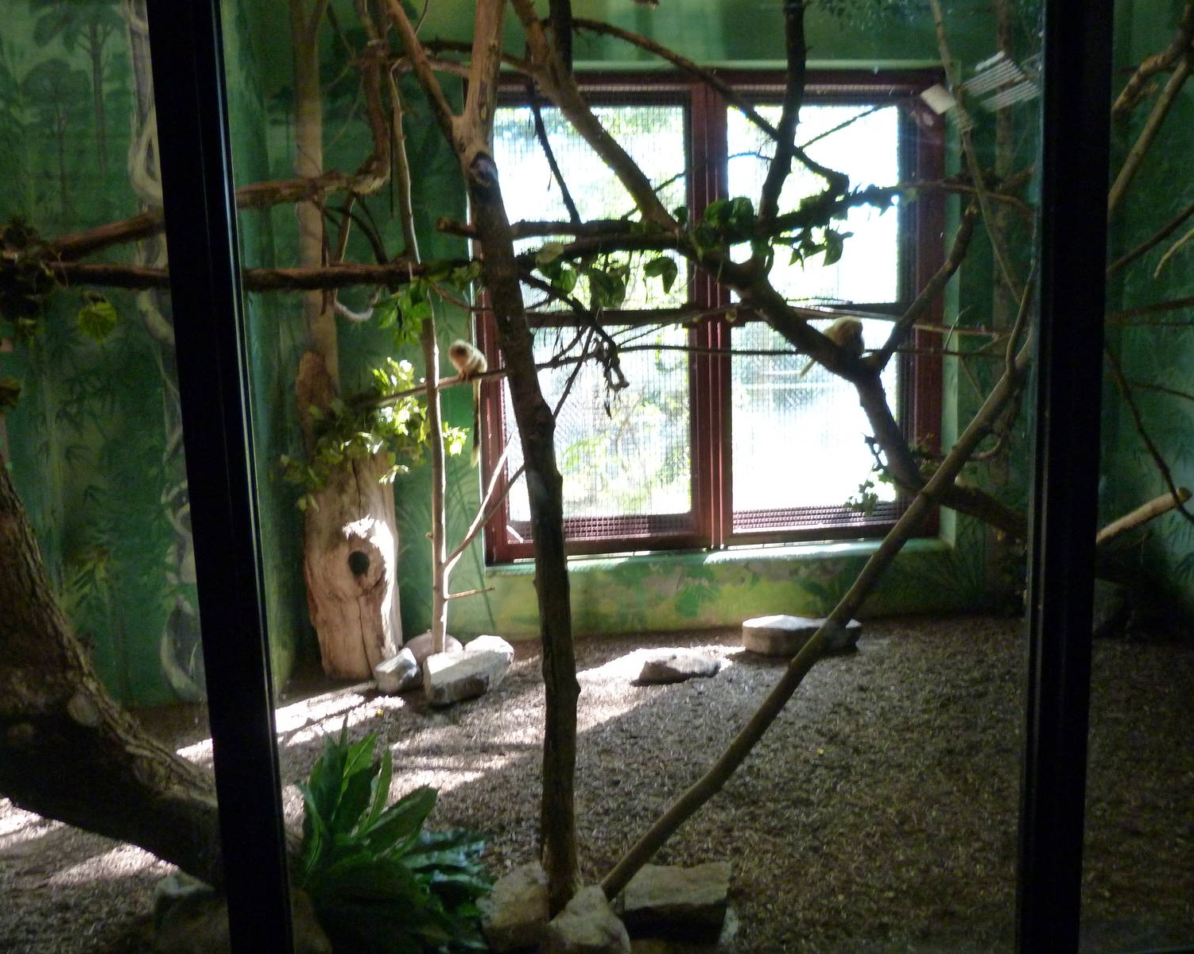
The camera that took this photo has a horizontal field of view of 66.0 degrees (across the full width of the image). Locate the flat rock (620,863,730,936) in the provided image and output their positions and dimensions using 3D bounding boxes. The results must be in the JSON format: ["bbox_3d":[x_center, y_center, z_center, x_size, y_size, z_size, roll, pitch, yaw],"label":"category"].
[{"bbox_3d":[0.189,1.015,2.211,0.230,0.075,0.180,-2,6,0],"label":"flat rock"}]

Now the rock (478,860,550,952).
[{"bbox_3d":[-0.202,1.007,2.168,0.150,0.135,0.145,-3,6,-10],"label":"rock"}]

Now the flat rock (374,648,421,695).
[{"bbox_3d":[-0.862,0.845,3.964,0.155,0.125,0.180,-5,7,-25],"label":"flat rock"}]

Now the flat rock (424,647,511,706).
[{"bbox_3d":[-0.559,0.840,3.899,0.335,0.120,0.175,-6,8,-35],"label":"flat rock"}]

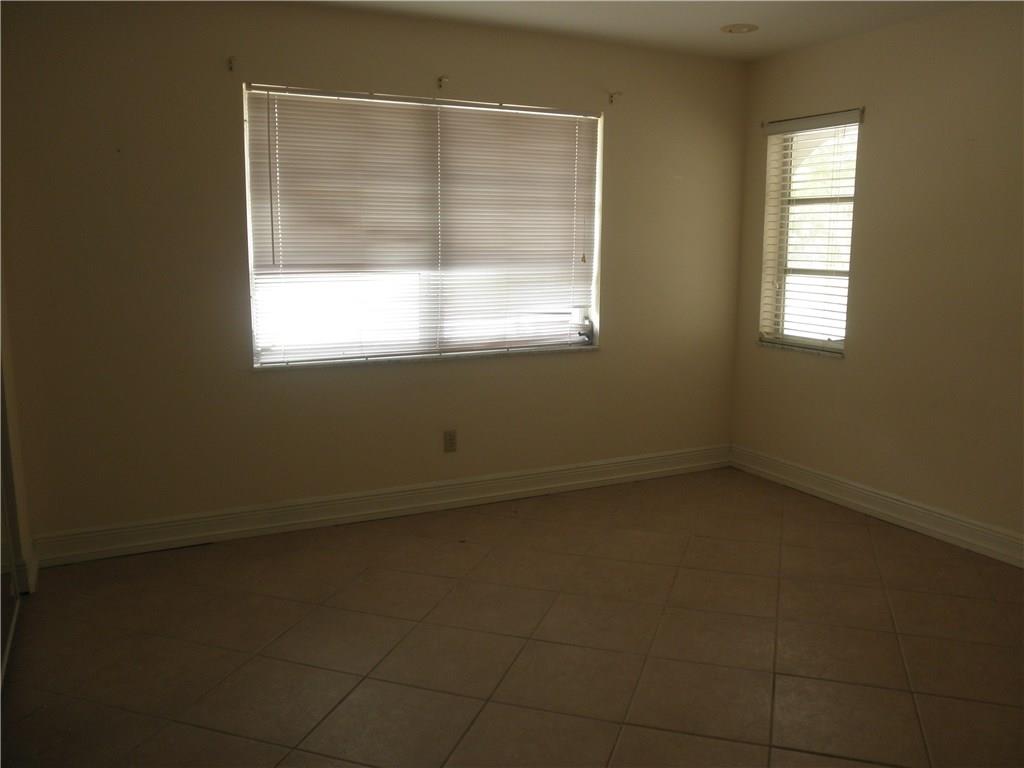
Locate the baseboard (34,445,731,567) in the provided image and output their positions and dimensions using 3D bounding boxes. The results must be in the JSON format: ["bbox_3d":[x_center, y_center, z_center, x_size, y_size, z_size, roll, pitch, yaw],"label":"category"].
[{"bbox_3d":[-0.339,0.582,4.319,3.784,0.147,0.020,-5,10,-26],"label":"baseboard"}]

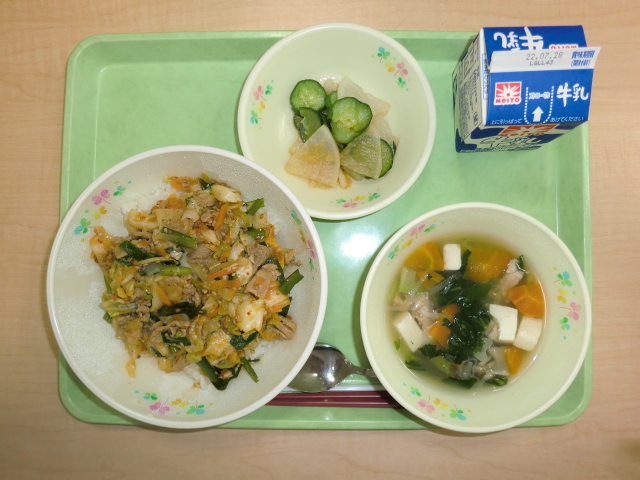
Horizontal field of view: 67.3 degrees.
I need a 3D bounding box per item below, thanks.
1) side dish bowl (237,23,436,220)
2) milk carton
[{"bbox_3d":[0.011,-0.070,0.312,0.120,0.045,0.120,0,87,1],"label":"side dish bowl"},{"bbox_3d":[0.121,-0.092,0.290,0.058,0.087,0.057,-2,87,1],"label":"milk carton"}]

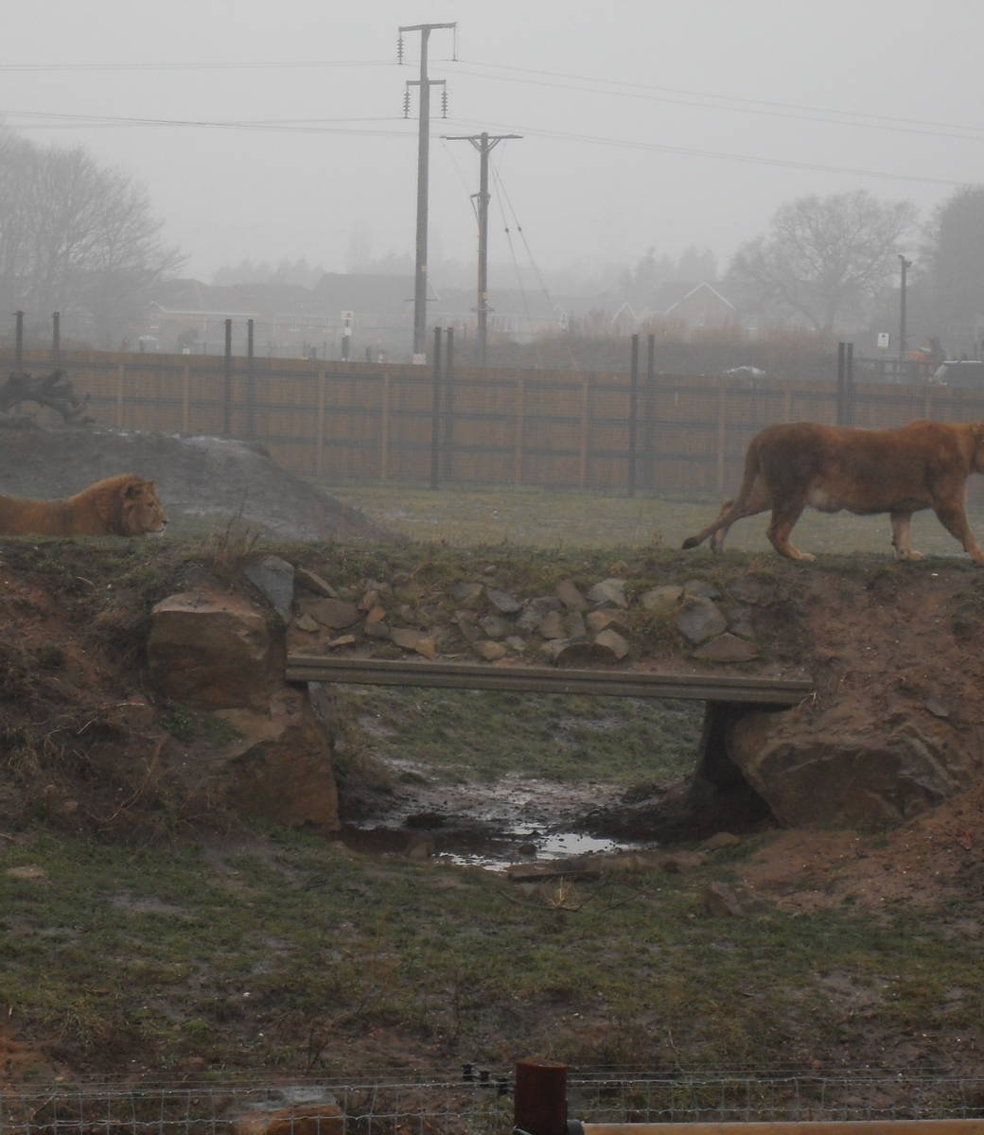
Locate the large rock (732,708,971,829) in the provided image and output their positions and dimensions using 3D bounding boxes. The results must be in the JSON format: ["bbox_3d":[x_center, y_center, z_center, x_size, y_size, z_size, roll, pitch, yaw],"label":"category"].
[{"bbox_3d":[2.255,1.267,30.500,1.500,0.780,1.000,1,3,0],"label":"large rock"}]

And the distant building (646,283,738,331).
[{"bbox_3d":[18.278,-22.244,440.000,8.200,7.300,8.500,1,3,0],"label":"distant building"}]

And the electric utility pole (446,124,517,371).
[{"bbox_3d":[-0.301,-10.150,165.000,2.500,9.300,0.350,1,3,0],"label":"electric utility pole"}]

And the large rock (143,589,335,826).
[{"bbox_3d":[-1.564,0.895,30.500,1.180,1.500,0.950,1,3,0],"label":"large rock"}]

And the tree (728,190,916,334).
[{"bbox_3d":[21.034,-18.240,310.000,12.000,11.600,11.000,1,3,0],"label":"tree"}]

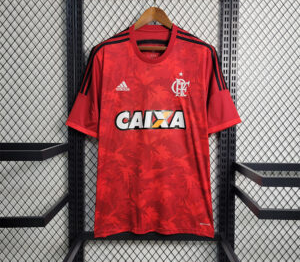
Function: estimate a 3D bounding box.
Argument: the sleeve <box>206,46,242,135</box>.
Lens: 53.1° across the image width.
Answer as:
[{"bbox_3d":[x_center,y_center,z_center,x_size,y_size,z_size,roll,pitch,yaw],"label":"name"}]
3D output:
[{"bbox_3d":[0.275,-0.150,1.110,0.135,0.320,0.120,0,3,0],"label":"sleeve"}]

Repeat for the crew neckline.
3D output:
[{"bbox_3d":[0.013,-0.318,1.100,0.175,0.140,0.090,0,3,0],"label":"crew neckline"}]

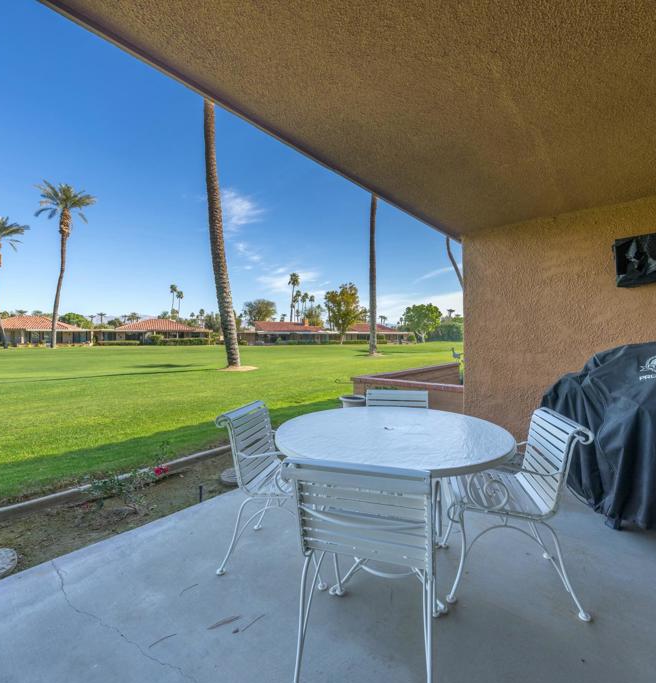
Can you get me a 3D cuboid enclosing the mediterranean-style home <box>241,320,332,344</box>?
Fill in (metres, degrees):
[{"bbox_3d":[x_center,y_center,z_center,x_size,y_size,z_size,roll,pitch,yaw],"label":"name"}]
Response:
[{"bbox_3d":[-8.300,-1.850,68.000,17.000,4.800,13.000,0,0,-14],"label":"mediterranean-style home"}]

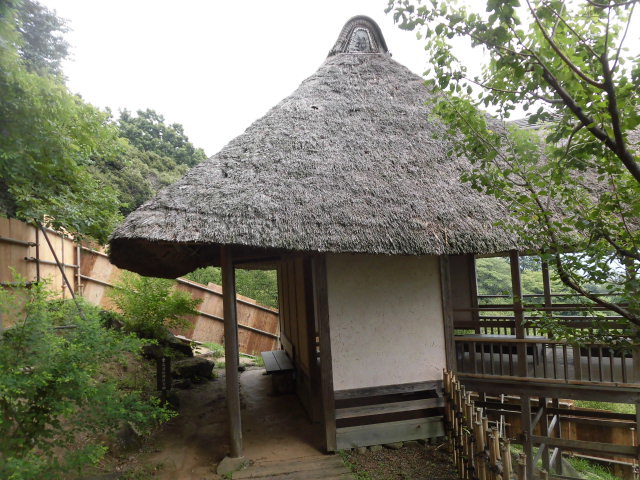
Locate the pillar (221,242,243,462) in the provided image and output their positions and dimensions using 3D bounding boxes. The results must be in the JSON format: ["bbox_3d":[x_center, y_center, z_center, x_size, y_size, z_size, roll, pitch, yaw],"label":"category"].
[{"bbox_3d":[-0.973,1.190,4.849,0.125,2.351,0.125,-3,-1,-10],"label":"pillar"}]

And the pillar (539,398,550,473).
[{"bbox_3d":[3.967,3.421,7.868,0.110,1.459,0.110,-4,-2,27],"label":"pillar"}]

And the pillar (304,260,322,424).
[{"bbox_3d":[-0.108,1.291,5.928,0.115,2.250,0.115,-3,-1,-10],"label":"pillar"}]

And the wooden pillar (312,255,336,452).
[{"bbox_3d":[0.066,1.246,5.028,0.115,2.280,0.115,-3,-1,-10],"label":"wooden pillar"}]

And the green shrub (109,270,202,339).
[{"bbox_3d":[-3.096,1.207,8.300,1.700,1.350,1.500,-3,-1,-11],"label":"green shrub"}]

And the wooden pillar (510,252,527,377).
[{"bbox_3d":[2.962,1.101,6.624,0.115,1.922,0.115,-4,-2,27],"label":"wooden pillar"}]

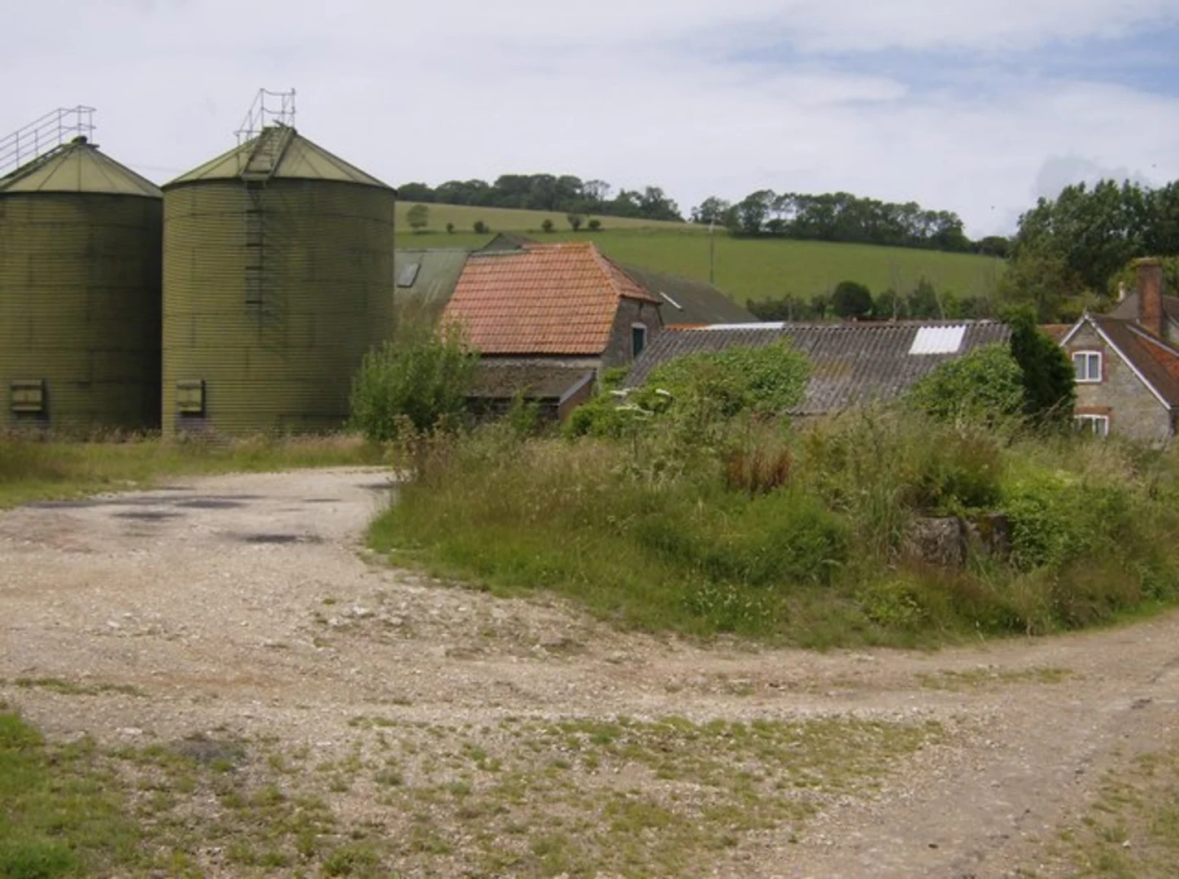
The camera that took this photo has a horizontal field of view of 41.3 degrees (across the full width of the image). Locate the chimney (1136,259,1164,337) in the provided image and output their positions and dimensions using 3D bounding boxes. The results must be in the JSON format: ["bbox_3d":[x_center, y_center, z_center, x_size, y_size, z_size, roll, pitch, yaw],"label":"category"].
[{"bbox_3d":[21.368,-5.364,59.500,0.850,3.100,0.700,1,2,38],"label":"chimney"}]

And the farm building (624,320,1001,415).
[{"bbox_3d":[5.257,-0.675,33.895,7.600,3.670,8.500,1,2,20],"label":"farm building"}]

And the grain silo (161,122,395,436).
[{"bbox_3d":[-7.557,-3.780,38.251,5.580,7.680,5.580,0,2,-11],"label":"grain silo"}]

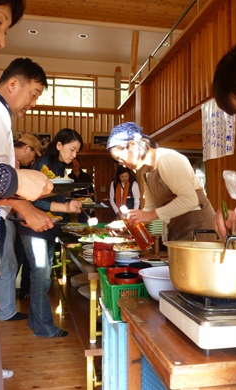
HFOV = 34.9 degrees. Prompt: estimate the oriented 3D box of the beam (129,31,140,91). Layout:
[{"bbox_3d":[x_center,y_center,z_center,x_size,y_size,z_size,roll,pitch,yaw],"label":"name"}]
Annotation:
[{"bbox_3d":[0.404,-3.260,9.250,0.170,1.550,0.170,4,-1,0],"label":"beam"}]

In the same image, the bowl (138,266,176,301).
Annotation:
[{"bbox_3d":[0.209,0.319,1.267,0.260,0.112,0.260,0,-2,0],"label":"bowl"}]

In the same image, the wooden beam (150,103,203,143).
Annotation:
[{"bbox_3d":[0.910,-1.018,5.779,0.160,0.220,2.500,0,-2,-12],"label":"wooden beam"}]

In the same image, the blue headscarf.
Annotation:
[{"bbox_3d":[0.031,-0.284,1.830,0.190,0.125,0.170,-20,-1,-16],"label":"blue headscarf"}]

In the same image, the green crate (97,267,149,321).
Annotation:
[{"bbox_3d":[0.072,0.410,1.590,0.280,0.128,0.400,0,-2,-13],"label":"green crate"}]

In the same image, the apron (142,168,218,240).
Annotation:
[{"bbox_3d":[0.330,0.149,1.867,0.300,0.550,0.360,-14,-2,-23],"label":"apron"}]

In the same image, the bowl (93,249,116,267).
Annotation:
[{"bbox_3d":[-0.068,0.323,1.922,0.113,0.085,0.113,0,-2,0],"label":"bowl"}]

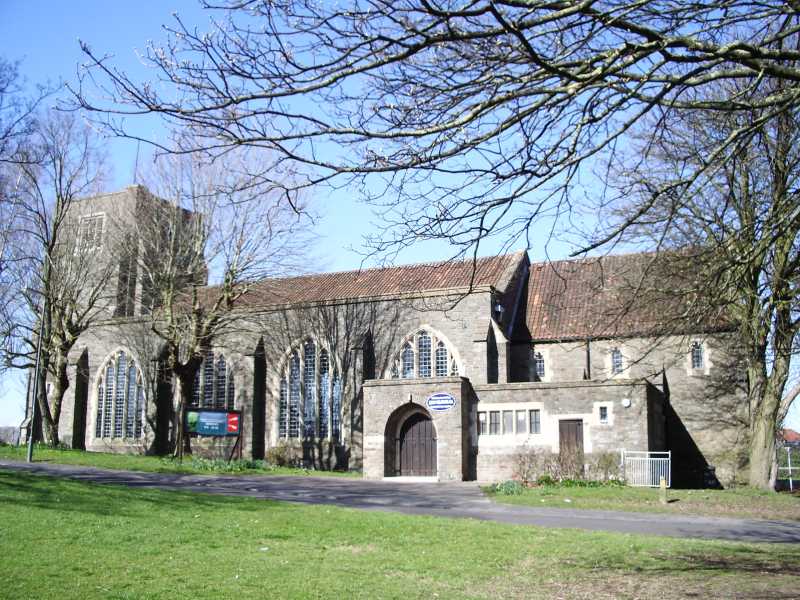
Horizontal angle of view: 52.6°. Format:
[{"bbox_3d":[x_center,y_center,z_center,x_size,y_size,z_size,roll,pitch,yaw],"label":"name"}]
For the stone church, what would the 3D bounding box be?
[{"bbox_3d":[-2.720,0.630,37.630,34.460,14.770,12.440,-5,-12,25],"label":"stone church"}]

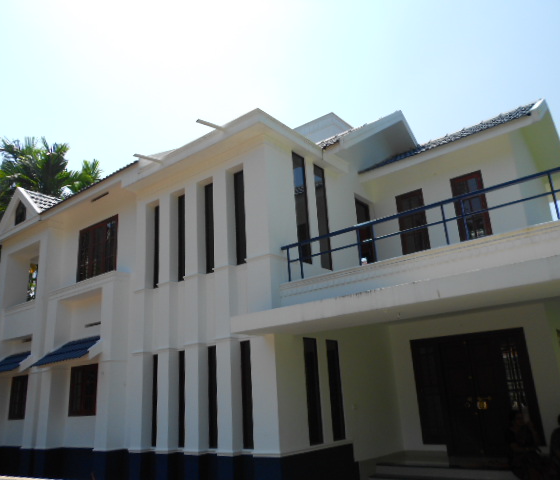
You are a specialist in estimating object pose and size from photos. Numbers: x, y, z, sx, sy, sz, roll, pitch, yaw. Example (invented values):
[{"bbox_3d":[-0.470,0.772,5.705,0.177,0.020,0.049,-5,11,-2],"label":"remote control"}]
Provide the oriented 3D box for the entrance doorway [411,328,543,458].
[{"bbox_3d":[3.645,2.868,9.089,2.183,2.126,0.142,-16,-22,35],"label":"entrance doorway"}]

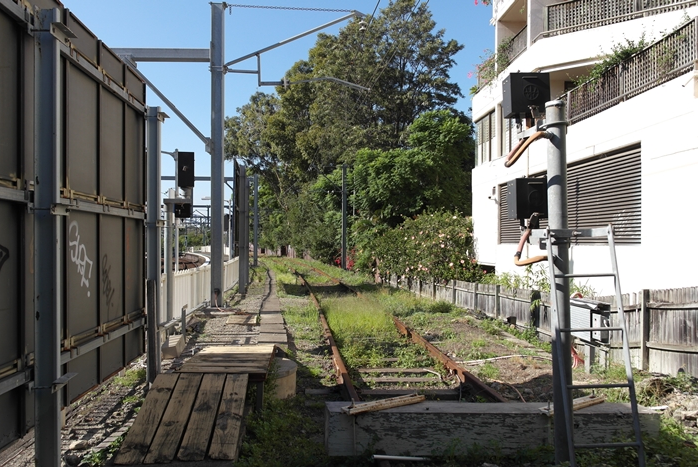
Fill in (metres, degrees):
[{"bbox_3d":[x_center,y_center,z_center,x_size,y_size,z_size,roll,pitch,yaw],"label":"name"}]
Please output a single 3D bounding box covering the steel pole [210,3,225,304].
[{"bbox_3d":[-3.725,-2.231,16.600,0.310,8.630,0.300,0,-1,-3],"label":"steel pole"}]

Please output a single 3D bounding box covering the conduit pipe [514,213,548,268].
[{"bbox_3d":[1.298,0.043,4.150,0.250,0.380,0.150,0,-1,0],"label":"conduit pipe"}]

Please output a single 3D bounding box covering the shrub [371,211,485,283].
[{"bbox_3d":[2.930,0.590,21.500,4.100,2.950,3.000,0,-1,-3],"label":"shrub"}]

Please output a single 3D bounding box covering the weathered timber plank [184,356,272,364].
[{"bbox_3d":[-1.512,1.610,7.350,1.060,0.050,0.300,0,-1,-2],"label":"weathered timber plank"}]

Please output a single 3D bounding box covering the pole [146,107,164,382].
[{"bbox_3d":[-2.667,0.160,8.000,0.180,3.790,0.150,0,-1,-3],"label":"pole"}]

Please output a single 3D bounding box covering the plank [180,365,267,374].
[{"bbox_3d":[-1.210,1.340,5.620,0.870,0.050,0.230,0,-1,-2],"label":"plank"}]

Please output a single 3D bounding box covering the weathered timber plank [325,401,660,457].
[{"bbox_3d":[1.128,1.540,4.610,2.560,0.325,0.280,1,0,-2],"label":"weathered timber plank"}]

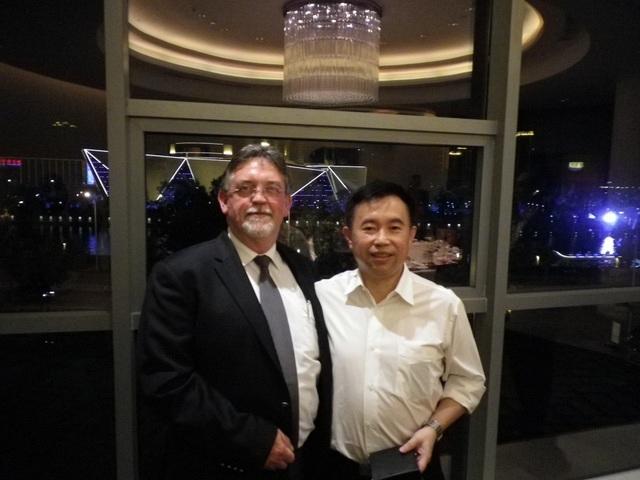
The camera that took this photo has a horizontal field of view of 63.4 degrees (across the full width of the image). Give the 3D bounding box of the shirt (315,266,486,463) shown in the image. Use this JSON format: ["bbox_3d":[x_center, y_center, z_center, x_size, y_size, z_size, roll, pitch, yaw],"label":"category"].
[{"bbox_3d":[0.195,0.330,1.420,0.500,0.530,0.280,2,6,11],"label":"shirt"}]

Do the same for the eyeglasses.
[{"bbox_3d":[-0.169,-0.133,1.385,0.142,0.043,0.135,0,6,-11],"label":"eyeglasses"}]

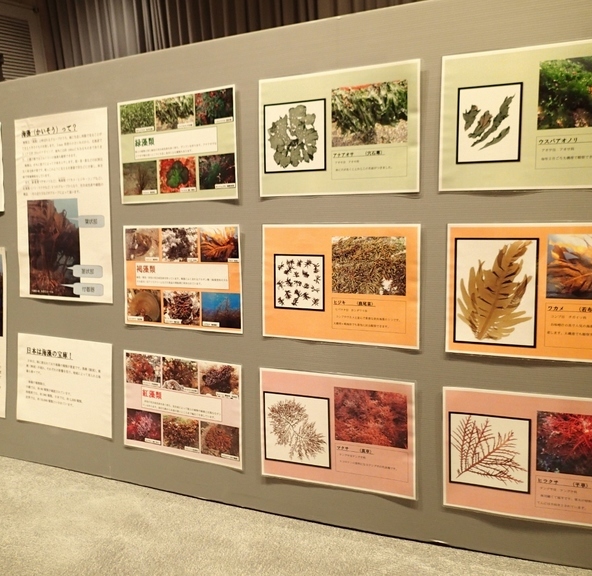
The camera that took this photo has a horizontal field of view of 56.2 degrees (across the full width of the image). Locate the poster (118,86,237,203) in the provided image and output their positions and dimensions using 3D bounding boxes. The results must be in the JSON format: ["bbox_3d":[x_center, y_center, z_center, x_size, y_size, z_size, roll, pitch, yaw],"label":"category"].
[{"bbox_3d":[-0.243,-0.279,1.109,0.283,0.212,0.010,1,6,24],"label":"poster"}]

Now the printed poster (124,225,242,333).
[{"bbox_3d":[-0.240,-0.020,1.135,0.287,0.212,0.010,2,6,24],"label":"printed poster"}]

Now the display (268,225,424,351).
[{"bbox_3d":[0.072,-0.006,0.994,0.299,0.213,0.010,3,7,24],"label":"display"}]

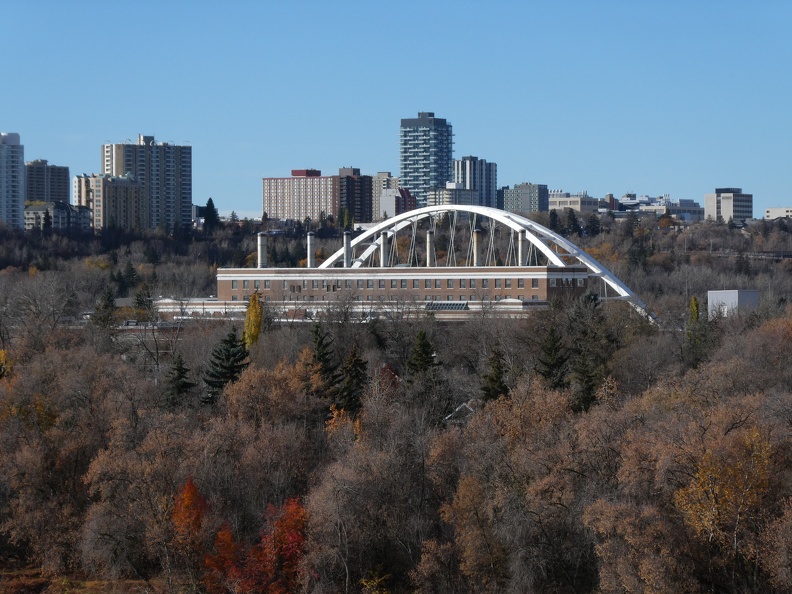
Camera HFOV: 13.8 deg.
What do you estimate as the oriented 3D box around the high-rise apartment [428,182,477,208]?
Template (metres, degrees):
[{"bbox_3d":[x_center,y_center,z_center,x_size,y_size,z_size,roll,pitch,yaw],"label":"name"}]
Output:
[{"bbox_3d":[41.270,-67.570,2390.000,21.000,32.000,35.000,0,1,35],"label":"high-rise apartment"}]

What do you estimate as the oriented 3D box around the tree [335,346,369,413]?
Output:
[{"bbox_3d":[-6.940,13.480,510.000,5.500,12.400,5.500,0,1,0],"label":"tree"}]

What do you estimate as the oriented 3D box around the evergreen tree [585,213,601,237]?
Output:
[{"bbox_3d":[117.860,-43.090,1959.850,9.580,14.980,9.580,0,0,0],"label":"evergreen tree"}]

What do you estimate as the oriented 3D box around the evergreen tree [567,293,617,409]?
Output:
[{"bbox_3d":[30.470,8.810,510.000,7.600,19.020,7.600,0,0,0],"label":"evergreen tree"}]

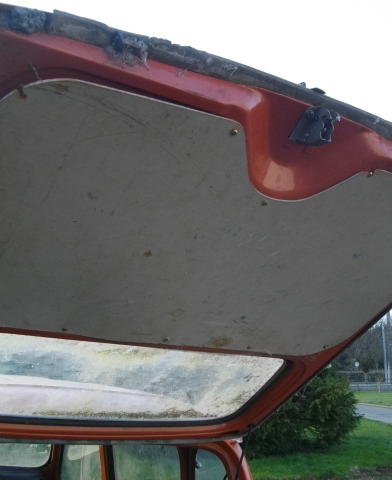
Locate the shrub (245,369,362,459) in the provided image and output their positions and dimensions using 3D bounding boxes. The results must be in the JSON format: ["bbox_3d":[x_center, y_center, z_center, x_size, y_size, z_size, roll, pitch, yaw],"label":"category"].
[{"bbox_3d":[2.189,3.234,11.883,2.550,2.150,2.400,-3,-13,10],"label":"shrub"}]

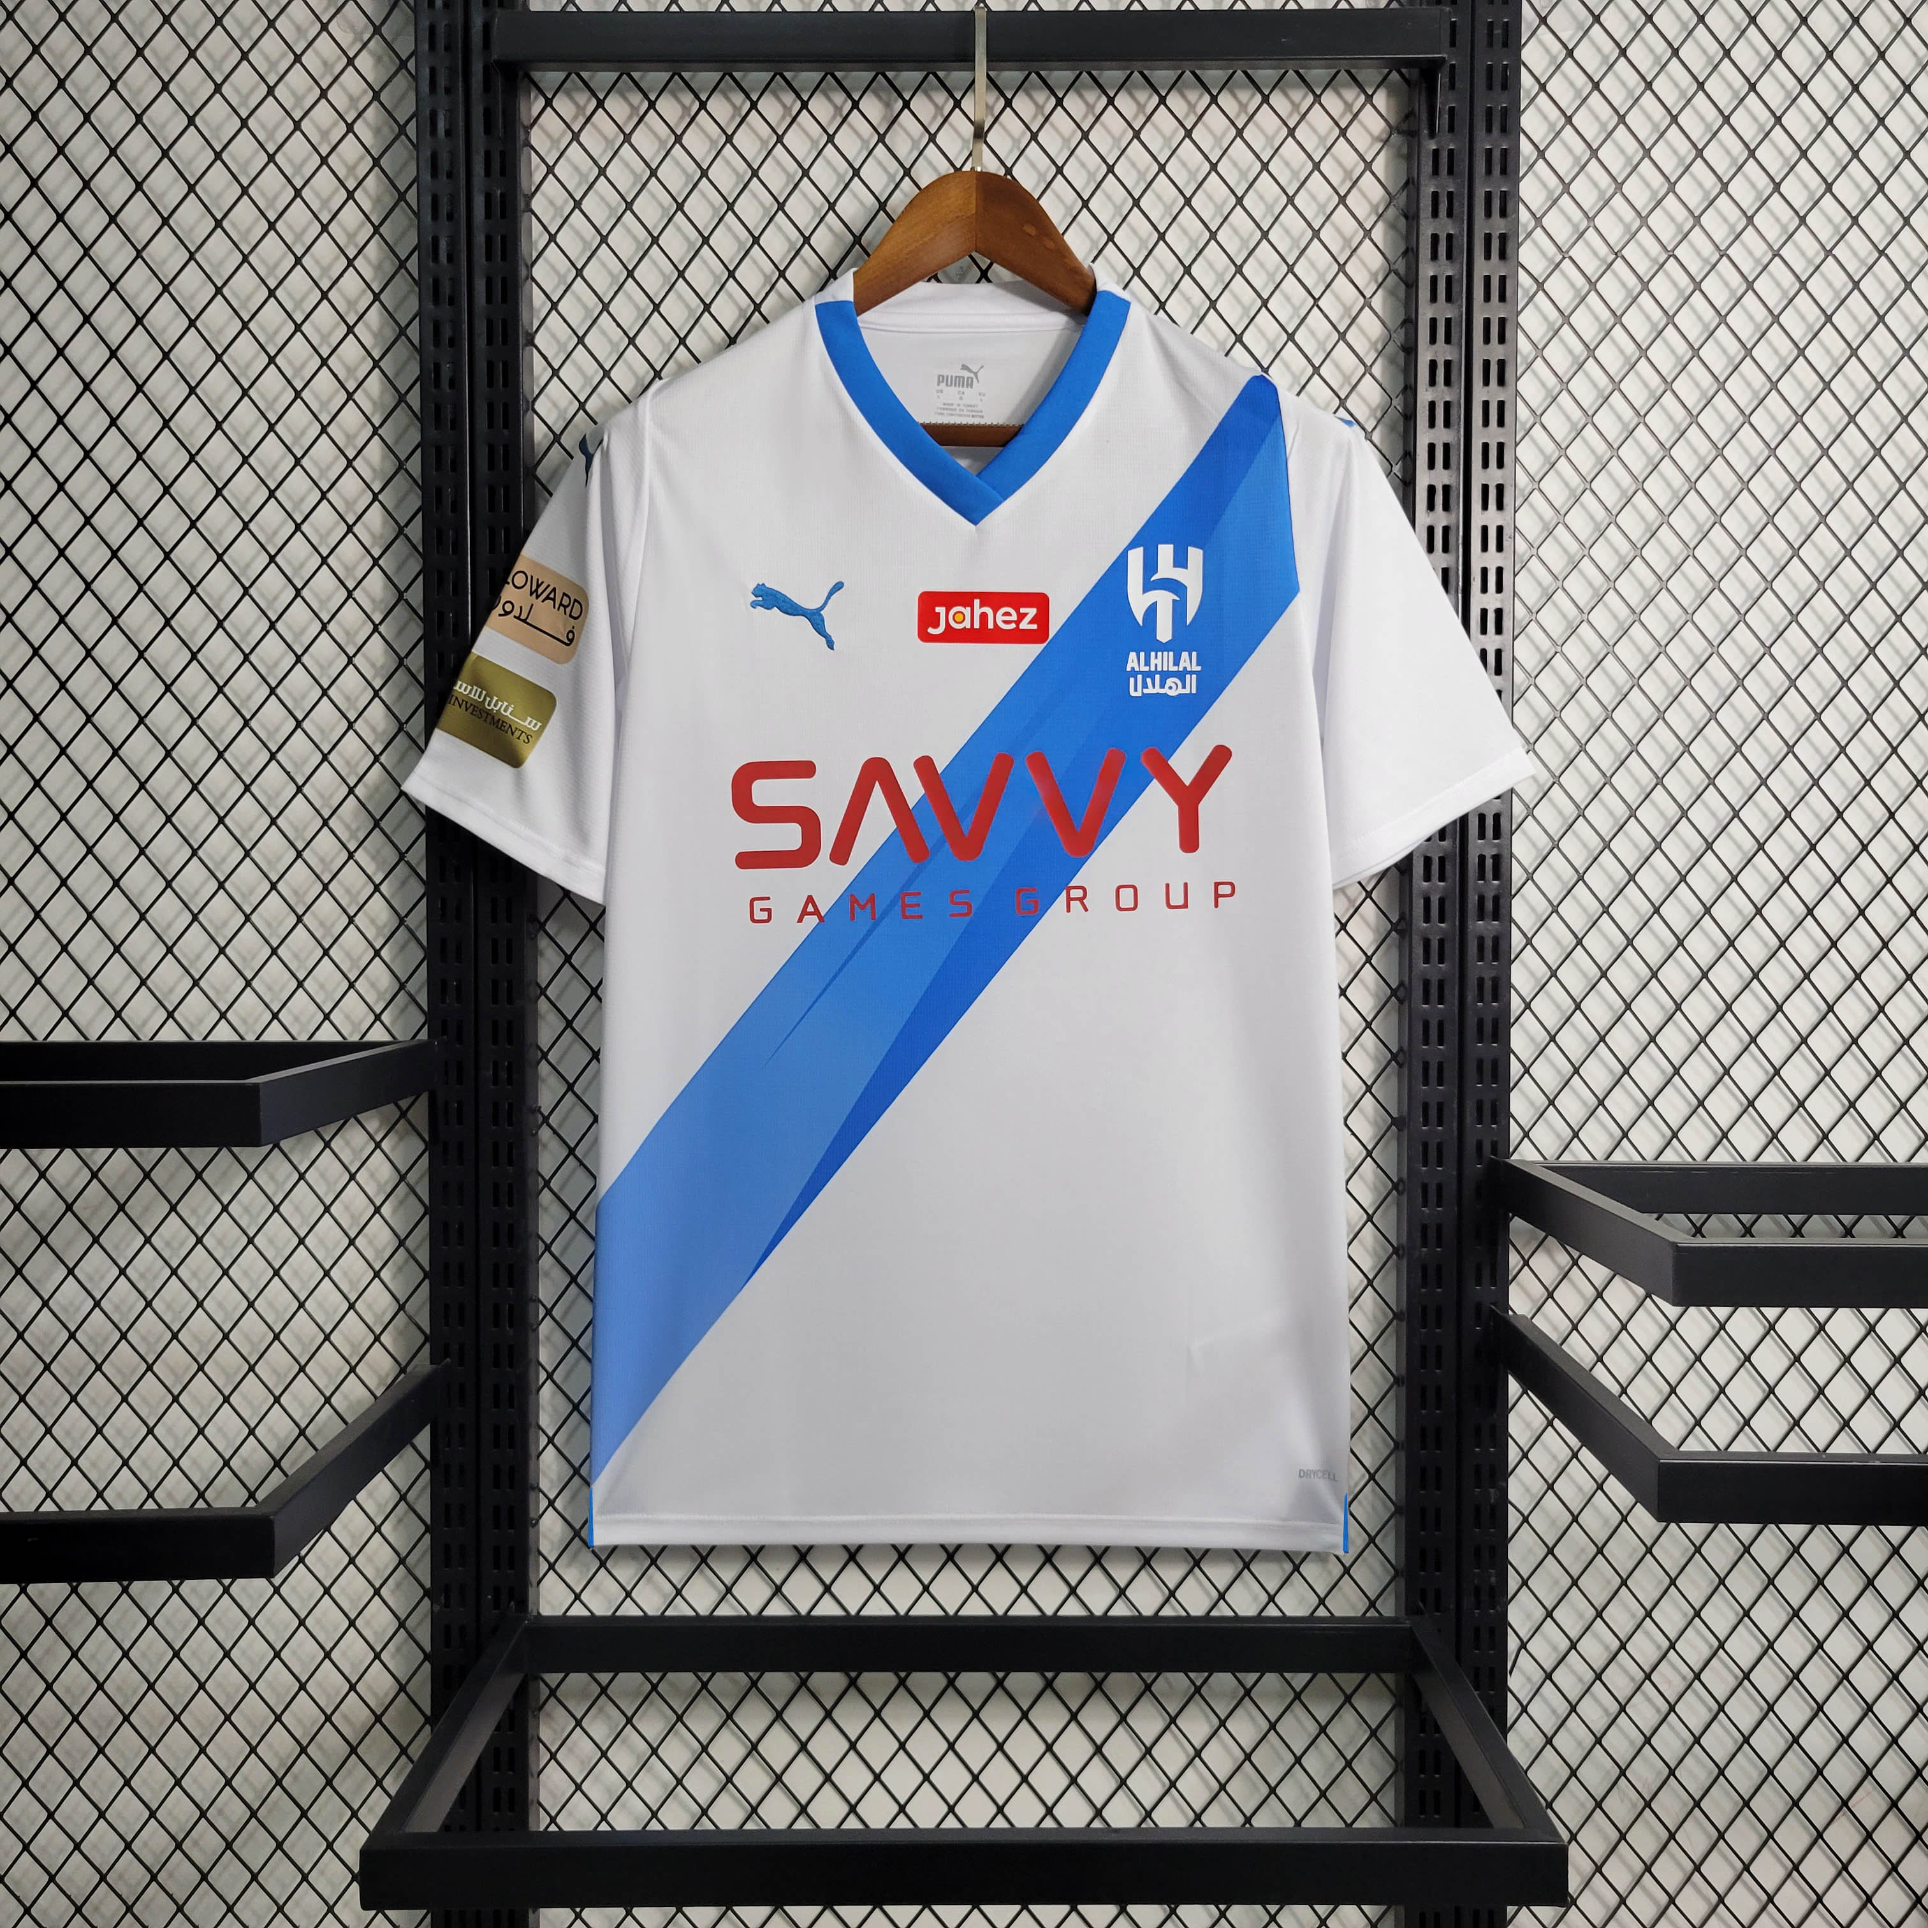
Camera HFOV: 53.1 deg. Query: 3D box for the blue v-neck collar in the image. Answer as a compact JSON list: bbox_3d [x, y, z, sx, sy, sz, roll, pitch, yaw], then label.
[{"bbox_3d":[0.005,-0.330,1.135,0.182,0.141,0.065,0,2,0],"label":"blue v-neck collar"}]

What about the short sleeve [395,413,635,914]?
[{"bbox_3d":[-0.264,-0.185,1.150,0.137,0.290,0.100,0,2,0],"label":"short sleeve"}]

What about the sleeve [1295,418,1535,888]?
[{"bbox_3d":[0.269,-0.189,1.150,0.140,0.283,0.100,0,2,0],"label":"sleeve"}]

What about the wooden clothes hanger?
[{"bbox_3d":[0.005,-0.439,1.150,0.434,0.264,0.060,0,2,0],"label":"wooden clothes hanger"}]

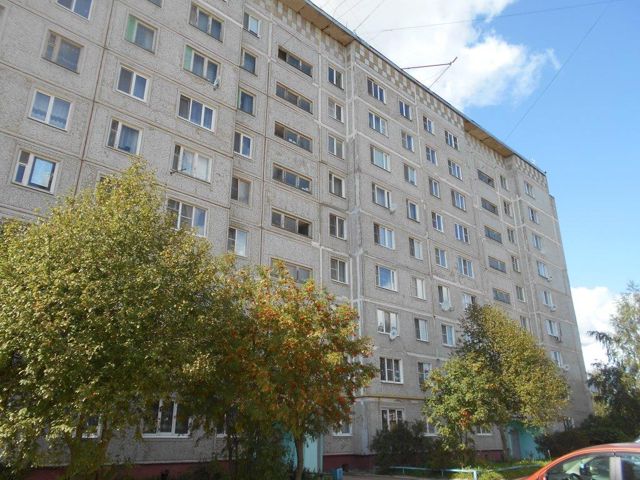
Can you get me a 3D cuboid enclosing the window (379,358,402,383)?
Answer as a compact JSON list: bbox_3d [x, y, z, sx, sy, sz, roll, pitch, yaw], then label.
[{"bbox_3d":[4.066,7.521,27.536,1.880,1.360,0.200,18,-28,-38],"label":"window"}]

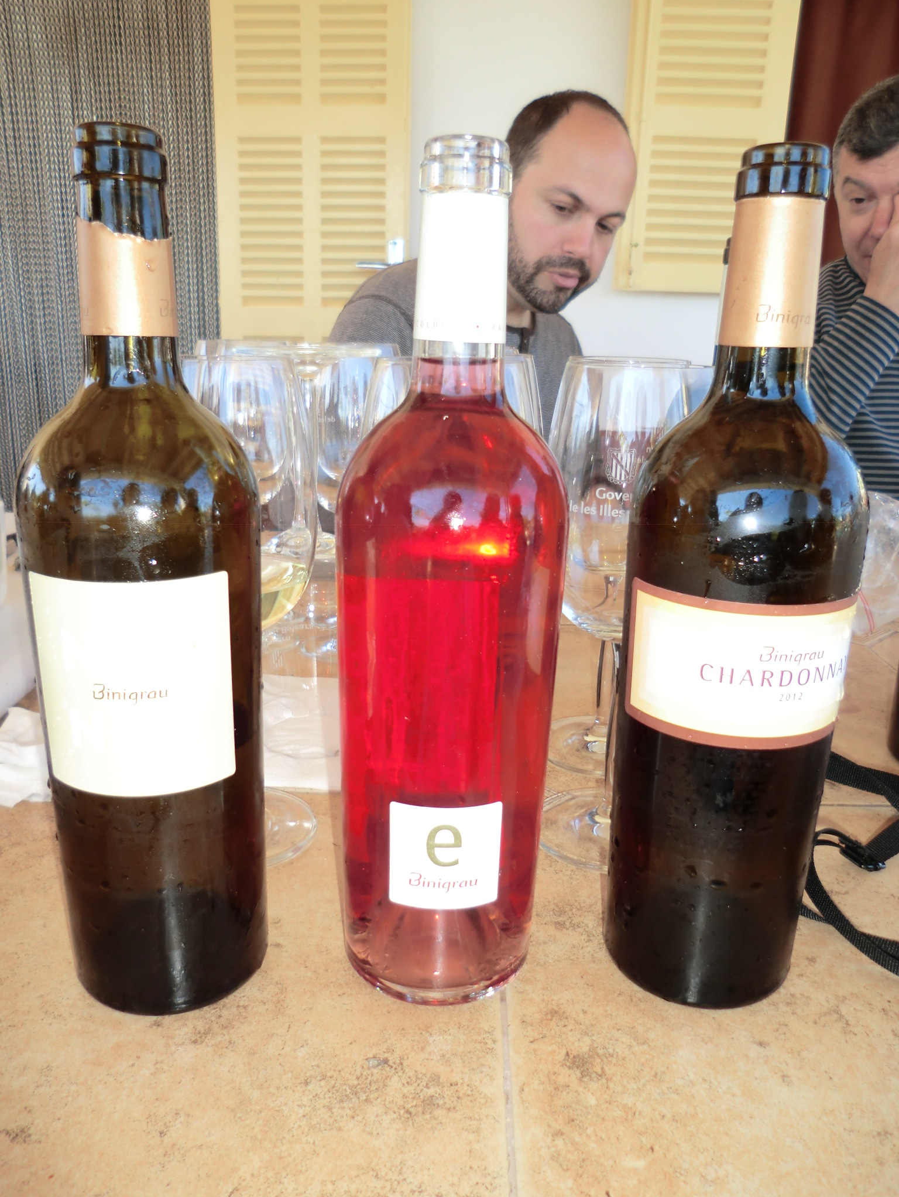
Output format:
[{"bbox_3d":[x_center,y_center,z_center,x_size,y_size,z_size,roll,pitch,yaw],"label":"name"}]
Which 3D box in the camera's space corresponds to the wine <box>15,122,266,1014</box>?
[{"bbox_3d":[-0.109,-0.003,0.340,0.083,0.305,0.083,-1,15,-7],"label":"wine"}]

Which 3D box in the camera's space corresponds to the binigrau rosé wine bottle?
[{"bbox_3d":[0.000,-0.002,0.346,0.083,0.305,0.083,1,16,-3],"label":"binigrau rosé wine bottle"}]

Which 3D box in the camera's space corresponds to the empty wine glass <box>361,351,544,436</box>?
[{"bbox_3d":[0.000,-0.004,0.484,0.094,0.232,0.094,1,16,0],"label":"empty wine glass"}]

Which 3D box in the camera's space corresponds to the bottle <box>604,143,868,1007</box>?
[{"bbox_3d":[0.107,-0.001,0.348,0.083,0.305,0.083,-3,17,-15],"label":"bottle"}]

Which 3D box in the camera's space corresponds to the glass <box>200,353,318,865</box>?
[{"bbox_3d":[-0.108,0.006,0.443,0.094,0.232,0.094,-3,17,-14],"label":"glass"}]

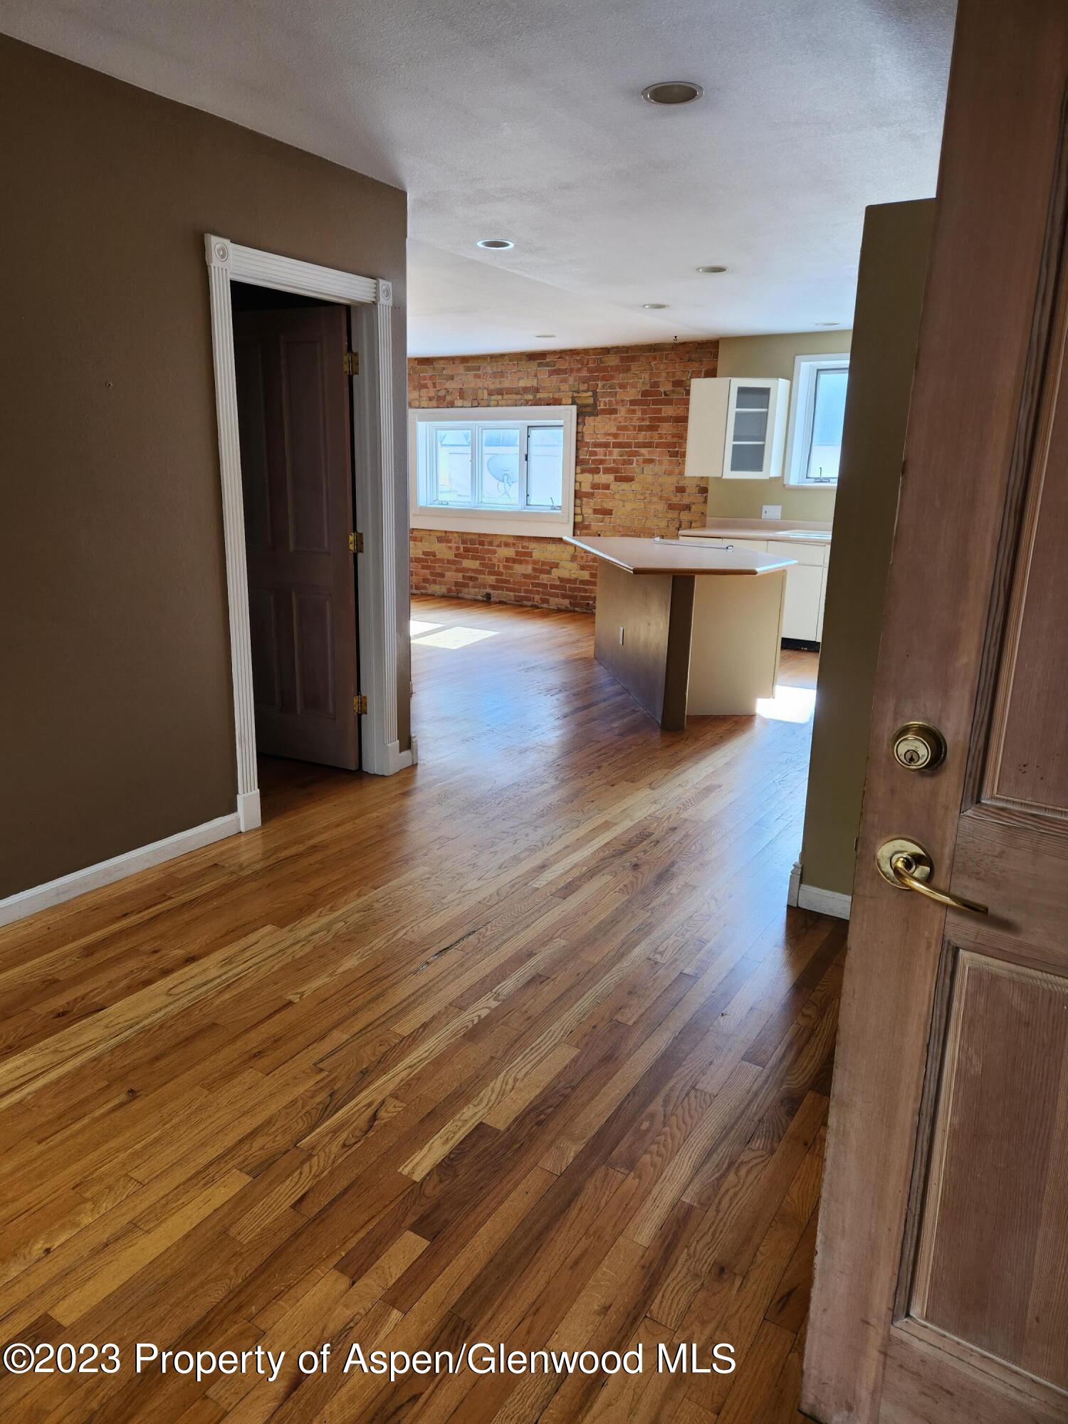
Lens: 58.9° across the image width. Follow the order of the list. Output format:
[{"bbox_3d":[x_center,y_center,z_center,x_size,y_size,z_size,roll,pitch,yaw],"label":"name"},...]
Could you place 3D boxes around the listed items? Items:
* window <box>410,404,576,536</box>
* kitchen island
[{"bbox_3d":[-0.459,-2.480,9.745,2.110,1.235,0.130,10,17,31],"label":"window"},{"bbox_3d":[0.875,-0.560,6.011,1.075,0.914,2.300,-1,14,-7],"label":"kitchen island"}]

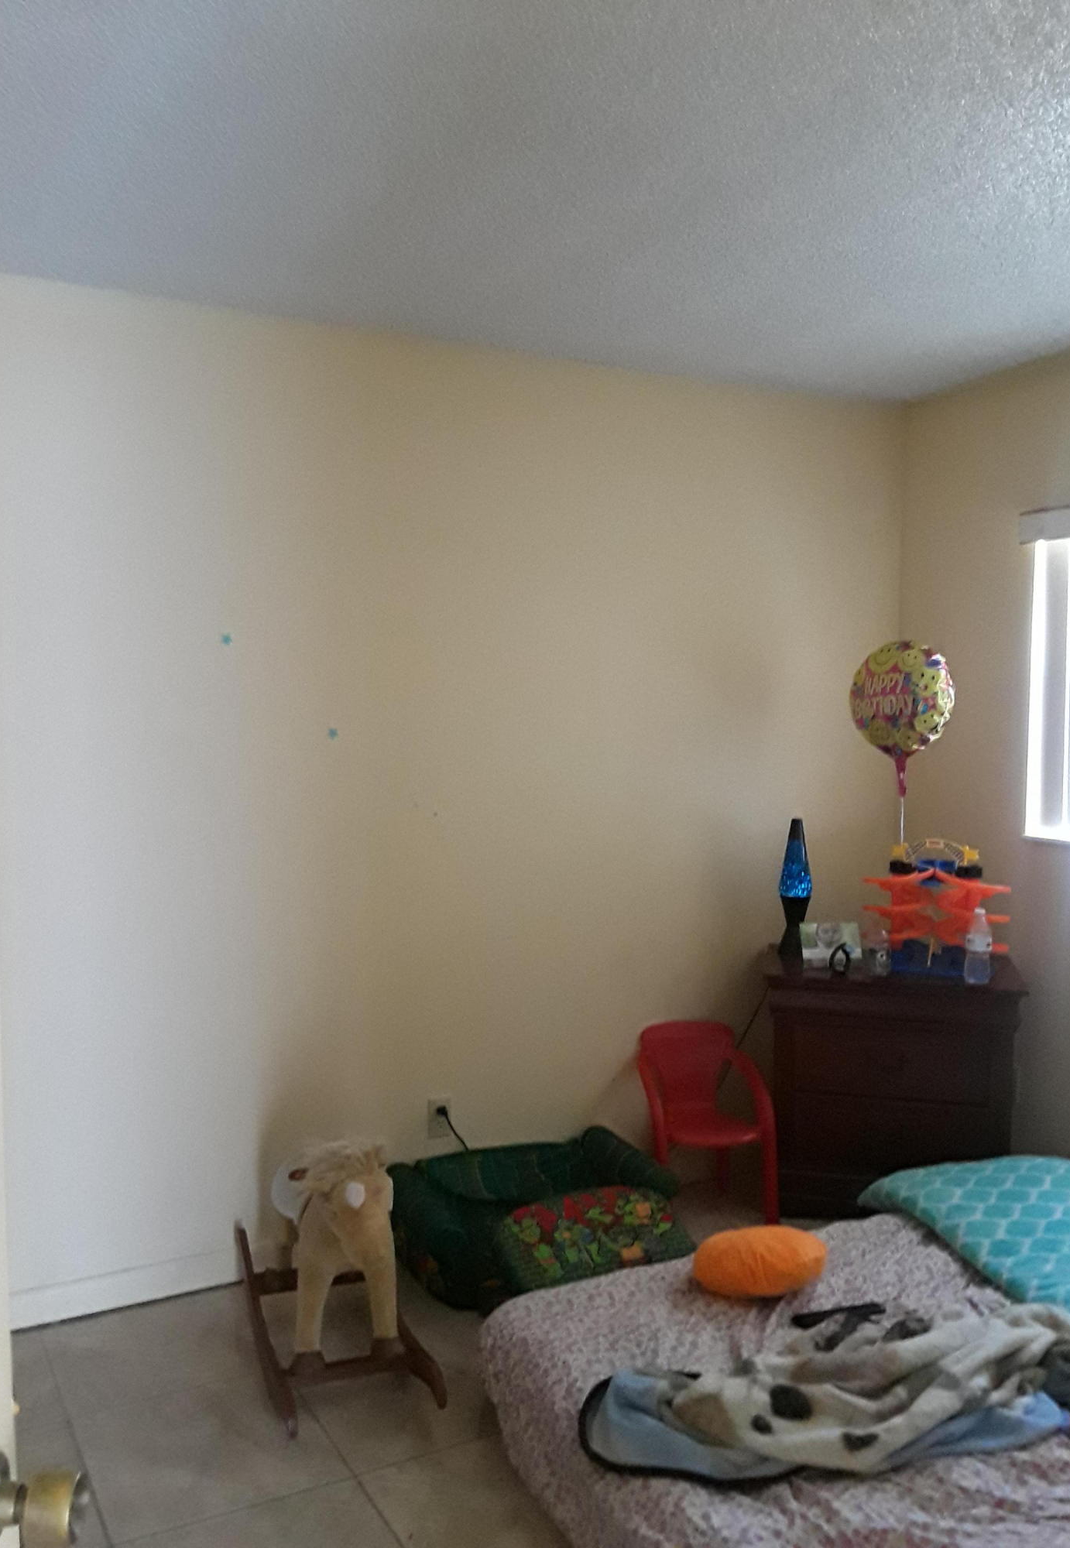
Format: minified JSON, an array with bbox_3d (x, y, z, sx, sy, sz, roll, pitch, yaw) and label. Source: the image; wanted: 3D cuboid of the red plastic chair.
[{"bbox_3d":[0.480,1.018,3.645,0.355,0.520,0.345,-1,3,-12],"label":"red plastic chair"}]

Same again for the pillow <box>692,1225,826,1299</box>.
[{"bbox_3d":[0.488,1.062,2.725,0.290,0.125,0.260,0,3,10],"label":"pillow"}]

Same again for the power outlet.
[{"bbox_3d":[-0.261,0.961,3.475,0.070,0.115,0.015,-2,3,-28],"label":"power outlet"}]

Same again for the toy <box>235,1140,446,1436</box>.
[{"bbox_3d":[-0.469,1.038,2.862,0.320,0.580,0.790,-2,3,-20],"label":"toy"}]

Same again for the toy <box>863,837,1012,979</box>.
[{"bbox_3d":[1.227,0.389,3.827,0.420,0.385,0.270,1,3,22],"label":"toy"}]

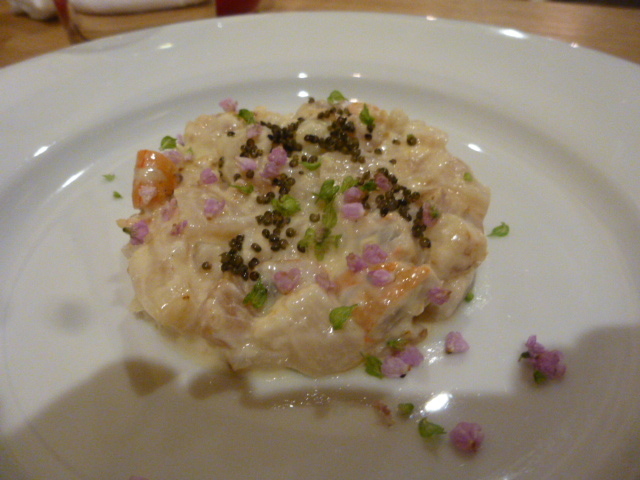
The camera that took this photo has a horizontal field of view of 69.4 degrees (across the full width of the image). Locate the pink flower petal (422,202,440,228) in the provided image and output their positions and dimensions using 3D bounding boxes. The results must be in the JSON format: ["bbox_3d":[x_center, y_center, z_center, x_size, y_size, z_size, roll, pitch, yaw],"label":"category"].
[{"bbox_3d":[0.034,-0.007,0.140,0.005,0.004,0.007,0,43,0],"label":"pink flower petal"}]

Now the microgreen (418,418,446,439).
[{"bbox_3d":[0.024,0.040,0.099,0.006,0.003,0.004,19,46,20],"label":"microgreen"}]

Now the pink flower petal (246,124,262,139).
[{"bbox_3d":[-0.022,-0.036,0.155,0.005,0.003,0.003,-6,43,-7],"label":"pink flower petal"}]

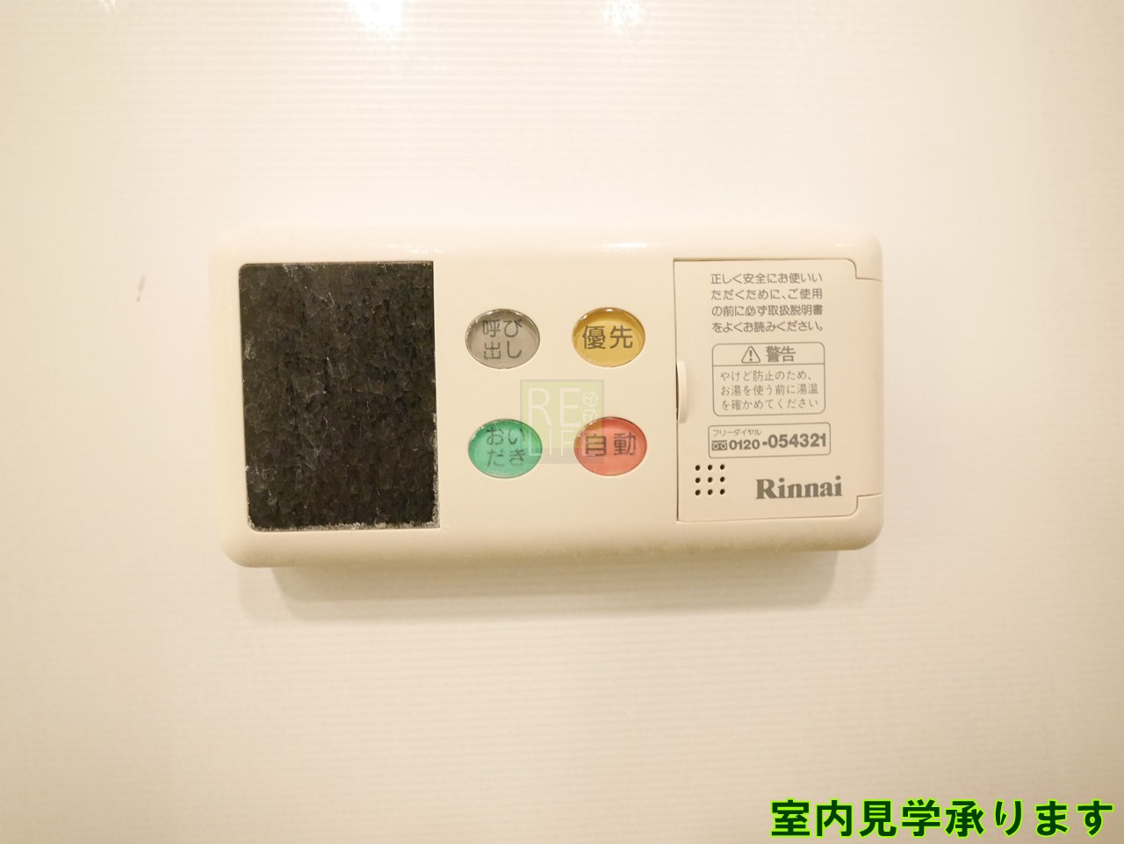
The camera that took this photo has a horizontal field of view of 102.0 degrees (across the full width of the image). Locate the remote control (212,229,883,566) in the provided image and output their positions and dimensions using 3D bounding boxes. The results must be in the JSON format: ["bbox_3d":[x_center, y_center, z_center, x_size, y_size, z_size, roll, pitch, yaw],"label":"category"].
[{"bbox_3d":[-0.002,-0.008,0.134,0.185,0.092,0.025,-1,1,-2],"label":"remote control"}]

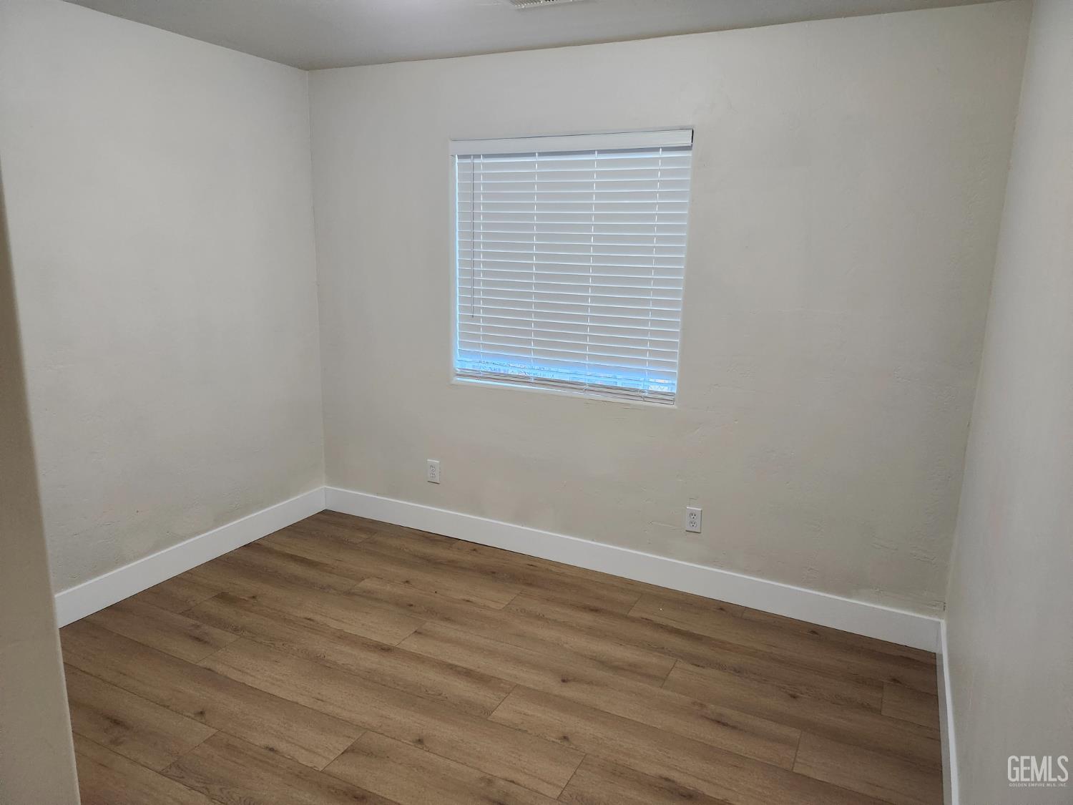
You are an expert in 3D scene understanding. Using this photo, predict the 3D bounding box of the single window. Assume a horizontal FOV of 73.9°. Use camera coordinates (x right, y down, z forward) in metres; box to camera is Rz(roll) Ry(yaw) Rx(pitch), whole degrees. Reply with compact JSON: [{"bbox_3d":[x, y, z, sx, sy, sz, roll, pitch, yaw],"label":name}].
[{"bbox_3d":[0.126,-0.626,3.360,1.184,1.187,0.090,7,14,26],"label":"single window"}]

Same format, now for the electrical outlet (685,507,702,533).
[{"bbox_3d":[0.717,0.538,3.248,0.070,0.115,0.014,7,14,26],"label":"electrical outlet"}]

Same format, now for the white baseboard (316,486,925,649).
[{"bbox_3d":[0.181,0.758,3.574,3.236,0.150,0.018,7,14,26],"label":"white baseboard"}]

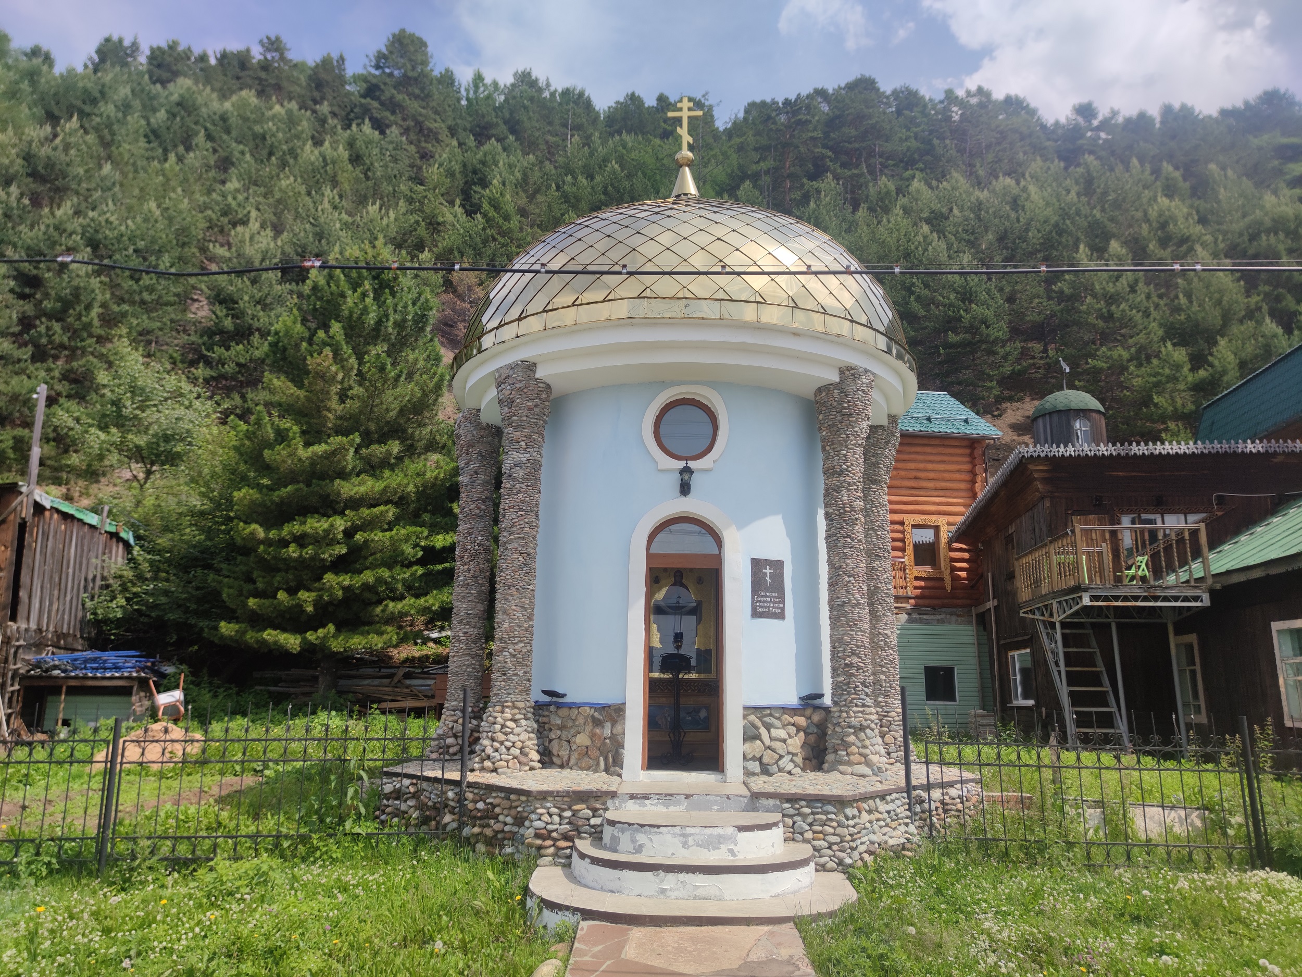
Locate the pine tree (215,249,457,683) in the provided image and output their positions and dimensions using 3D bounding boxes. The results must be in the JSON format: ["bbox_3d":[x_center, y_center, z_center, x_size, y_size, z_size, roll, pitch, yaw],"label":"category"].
[{"bbox_3d":[-5.460,-0.534,16.299,4.150,8.430,4.150,1,-13,0],"label":"pine tree"}]

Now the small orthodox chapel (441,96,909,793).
[{"bbox_3d":[0.376,-1.009,10.679,5.467,8.180,5.467,1,-13,0],"label":"small orthodox chapel"}]

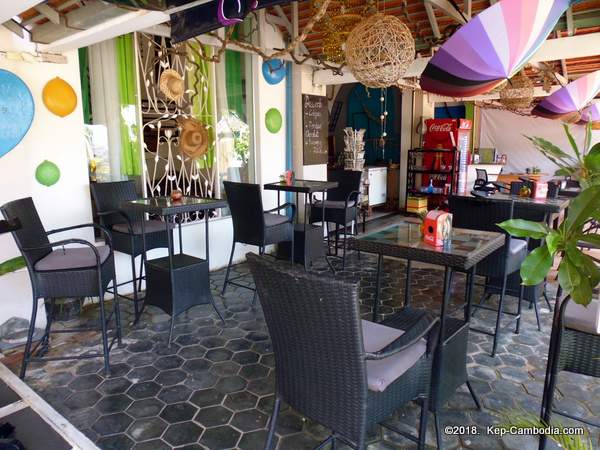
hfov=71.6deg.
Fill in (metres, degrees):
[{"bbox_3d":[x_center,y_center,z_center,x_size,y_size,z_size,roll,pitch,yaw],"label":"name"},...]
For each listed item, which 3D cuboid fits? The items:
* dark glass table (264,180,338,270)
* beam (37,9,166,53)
[{"bbox_3d":[0.019,0.063,4.805,0.610,1.056,0.610,8,14,33],"label":"dark glass table"},{"bbox_3d":[-1.365,-1.417,2.957,1.550,0.120,0.160,10,14,38],"label":"beam"}]

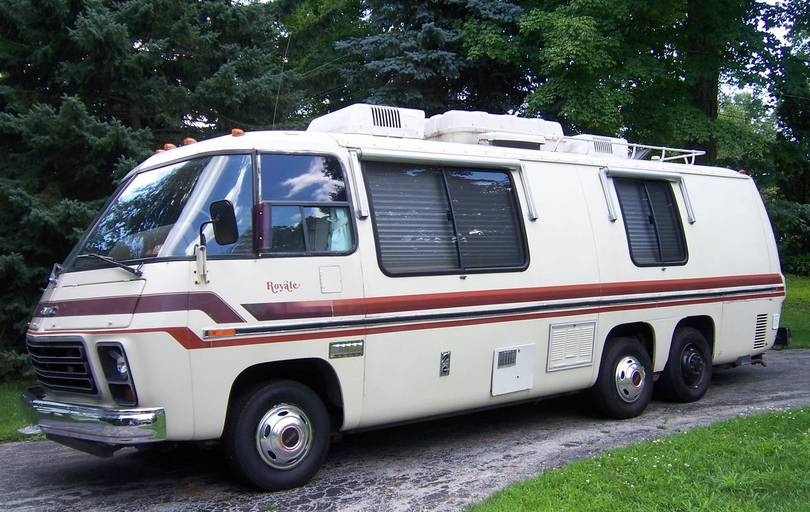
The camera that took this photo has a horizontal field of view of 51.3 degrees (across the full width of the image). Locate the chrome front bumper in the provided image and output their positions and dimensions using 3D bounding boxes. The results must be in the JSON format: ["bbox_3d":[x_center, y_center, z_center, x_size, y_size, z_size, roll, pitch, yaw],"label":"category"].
[{"bbox_3d":[-2.275,1.011,5.617,0.500,0.250,2.200,-1,-1,-38],"label":"chrome front bumper"}]

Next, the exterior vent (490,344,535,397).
[{"bbox_3d":[0.855,0.896,6.625,0.450,0.370,0.050,-1,-1,-38],"label":"exterior vent"}]

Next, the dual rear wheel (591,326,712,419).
[{"bbox_3d":[2.361,1.093,7.972,1.760,0.735,0.240,-1,-1,-38],"label":"dual rear wheel"}]

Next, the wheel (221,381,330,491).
[{"bbox_3d":[-0.820,1.155,5.444,0.740,0.735,0.230,-1,-1,-38],"label":"wheel"}]

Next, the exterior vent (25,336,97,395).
[{"bbox_3d":[-2.353,0.713,5.564,0.240,0.370,1.200,-1,-1,-38],"label":"exterior vent"}]

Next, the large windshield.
[{"bbox_3d":[-1.949,-0.275,5.915,0.800,0.760,2.300,-1,-1,-38],"label":"large windshield"}]

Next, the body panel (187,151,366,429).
[{"bbox_3d":[-0.820,0.229,5.364,1.280,1.800,0.220,-1,-1,-38],"label":"body panel"}]

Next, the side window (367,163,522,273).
[{"bbox_3d":[0.358,-0.269,6.281,1.520,0.830,0.080,-1,-7,-38],"label":"side window"}]

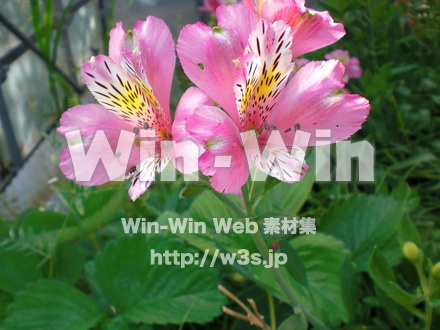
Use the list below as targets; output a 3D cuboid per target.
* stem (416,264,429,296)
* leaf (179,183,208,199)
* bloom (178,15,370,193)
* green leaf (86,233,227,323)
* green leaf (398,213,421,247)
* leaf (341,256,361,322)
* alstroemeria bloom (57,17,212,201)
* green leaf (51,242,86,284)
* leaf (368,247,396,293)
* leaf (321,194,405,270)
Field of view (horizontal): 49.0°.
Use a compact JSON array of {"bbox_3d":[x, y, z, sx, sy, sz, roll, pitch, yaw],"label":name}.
[{"bbox_3d":[0.130,0.074,0.310,0.004,0.021,0.004,-16,12,0],"label":"stem"},{"bbox_3d":[-0.014,0.013,0.250,0.016,0.008,0.008,-13,32,-22],"label":"leaf"},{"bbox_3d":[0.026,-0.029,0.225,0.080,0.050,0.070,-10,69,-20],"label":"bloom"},{"bbox_3d":[-0.042,0.075,0.310,0.085,0.024,0.068,-20,43,-23],"label":"green leaf"},{"bbox_3d":[0.133,0.045,0.340,0.015,0.026,0.008,-14,15,3],"label":"green leaf"},{"bbox_3d":[0.084,0.080,0.310,0.013,0.043,0.009,2,18,5],"label":"leaf"},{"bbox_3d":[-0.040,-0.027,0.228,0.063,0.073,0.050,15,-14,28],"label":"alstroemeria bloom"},{"bbox_3d":[-0.110,0.071,0.350,0.025,0.034,0.010,-6,21,2],"label":"green leaf"},{"bbox_3d":[0.108,0.069,0.320,0.014,0.033,0.009,-24,15,5],"label":"leaf"},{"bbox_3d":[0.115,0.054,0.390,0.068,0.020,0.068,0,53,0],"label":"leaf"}]

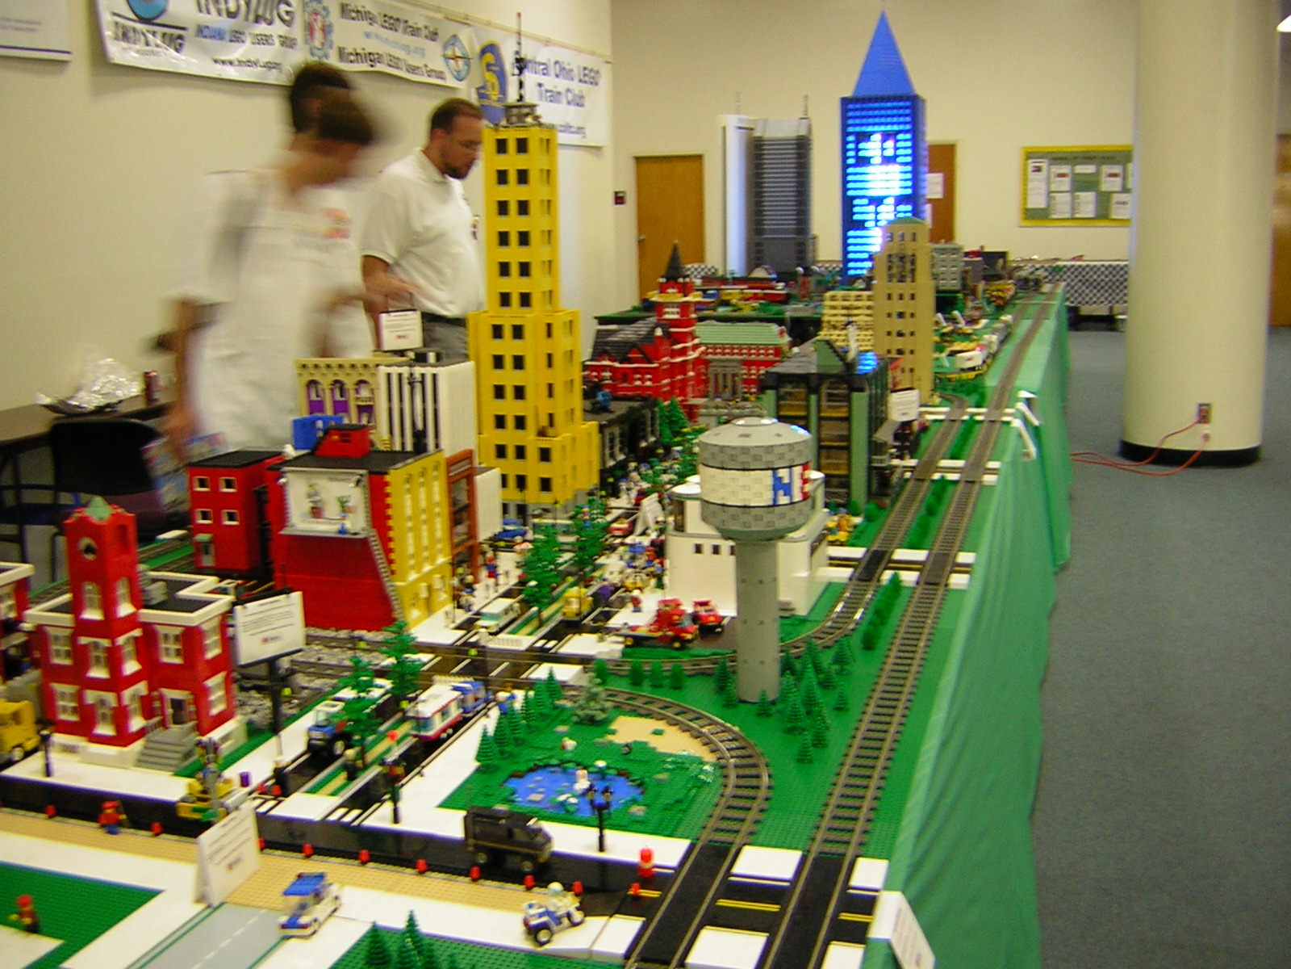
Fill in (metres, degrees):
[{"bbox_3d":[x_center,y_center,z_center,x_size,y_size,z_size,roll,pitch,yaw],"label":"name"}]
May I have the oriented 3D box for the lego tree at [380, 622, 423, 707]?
[{"bbox_3d":[-0.347,0.267,1.903,0.060,0.154,0.060,2,12,17],"label":"lego tree"}]

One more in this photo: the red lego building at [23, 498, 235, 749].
[{"bbox_3d":[-0.690,0.171,1.874,0.242,0.346,0.236,2,12,17],"label":"red lego building"}]

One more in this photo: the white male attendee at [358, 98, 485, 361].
[{"bbox_3d":[-0.655,-0.283,4.267,0.400,1.819,0.520,0,11,7],"label":"white male attendee"}]

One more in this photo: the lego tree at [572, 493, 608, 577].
[{"bbox_3d":[-0.115,0.110,2.606,0.070,0.172,0.070,2,12,17],"label":"lego tree"}]

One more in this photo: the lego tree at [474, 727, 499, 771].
[{"bbox_3d":[-0.217,0.354,1.815,0.034,0.064,0.034,-2,11,0],"label":"lego tree"}]

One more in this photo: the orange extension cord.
[{"bbox_3d":[2.703,-0.238,7.420,0.720,0.270,0.520,2,12,17],"label":"orange extension cord"}]

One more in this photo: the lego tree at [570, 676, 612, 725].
[{"bbox_3d":[-0.081,0.312,1.984,0.060,0.070,0.060,-2,11,0],"label":"lego tree"}]

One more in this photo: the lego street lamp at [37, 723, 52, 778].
[{"bbox_3d":[-0.789,0.346,1.761,0.021,0.078,0.015,2,12,17],"label":"lego street lamp"}]

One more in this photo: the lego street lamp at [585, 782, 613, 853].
[{"bbox_3d":[-0.052,0.382,1.547,0.034,0.083,0.012,1,12,17],"label":"lego street lamp"}]

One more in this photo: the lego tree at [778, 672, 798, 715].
[{"bbox_3d":[0.210,0.305,1.977,0.034,0.064,0.034,1,12,17],"label":"lego tree"}]

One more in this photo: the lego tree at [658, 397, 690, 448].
[{"bbox_3d":[0.089,-0.201,4.296,0.100,0.155,0.100,-2,11,0],"label":"lego tree"}]

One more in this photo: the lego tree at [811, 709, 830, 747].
[{"bbox_3d":[0.238,0.331,1.833,0.025,0.048,0.025,2,12,17],"label":"lego tree"}]

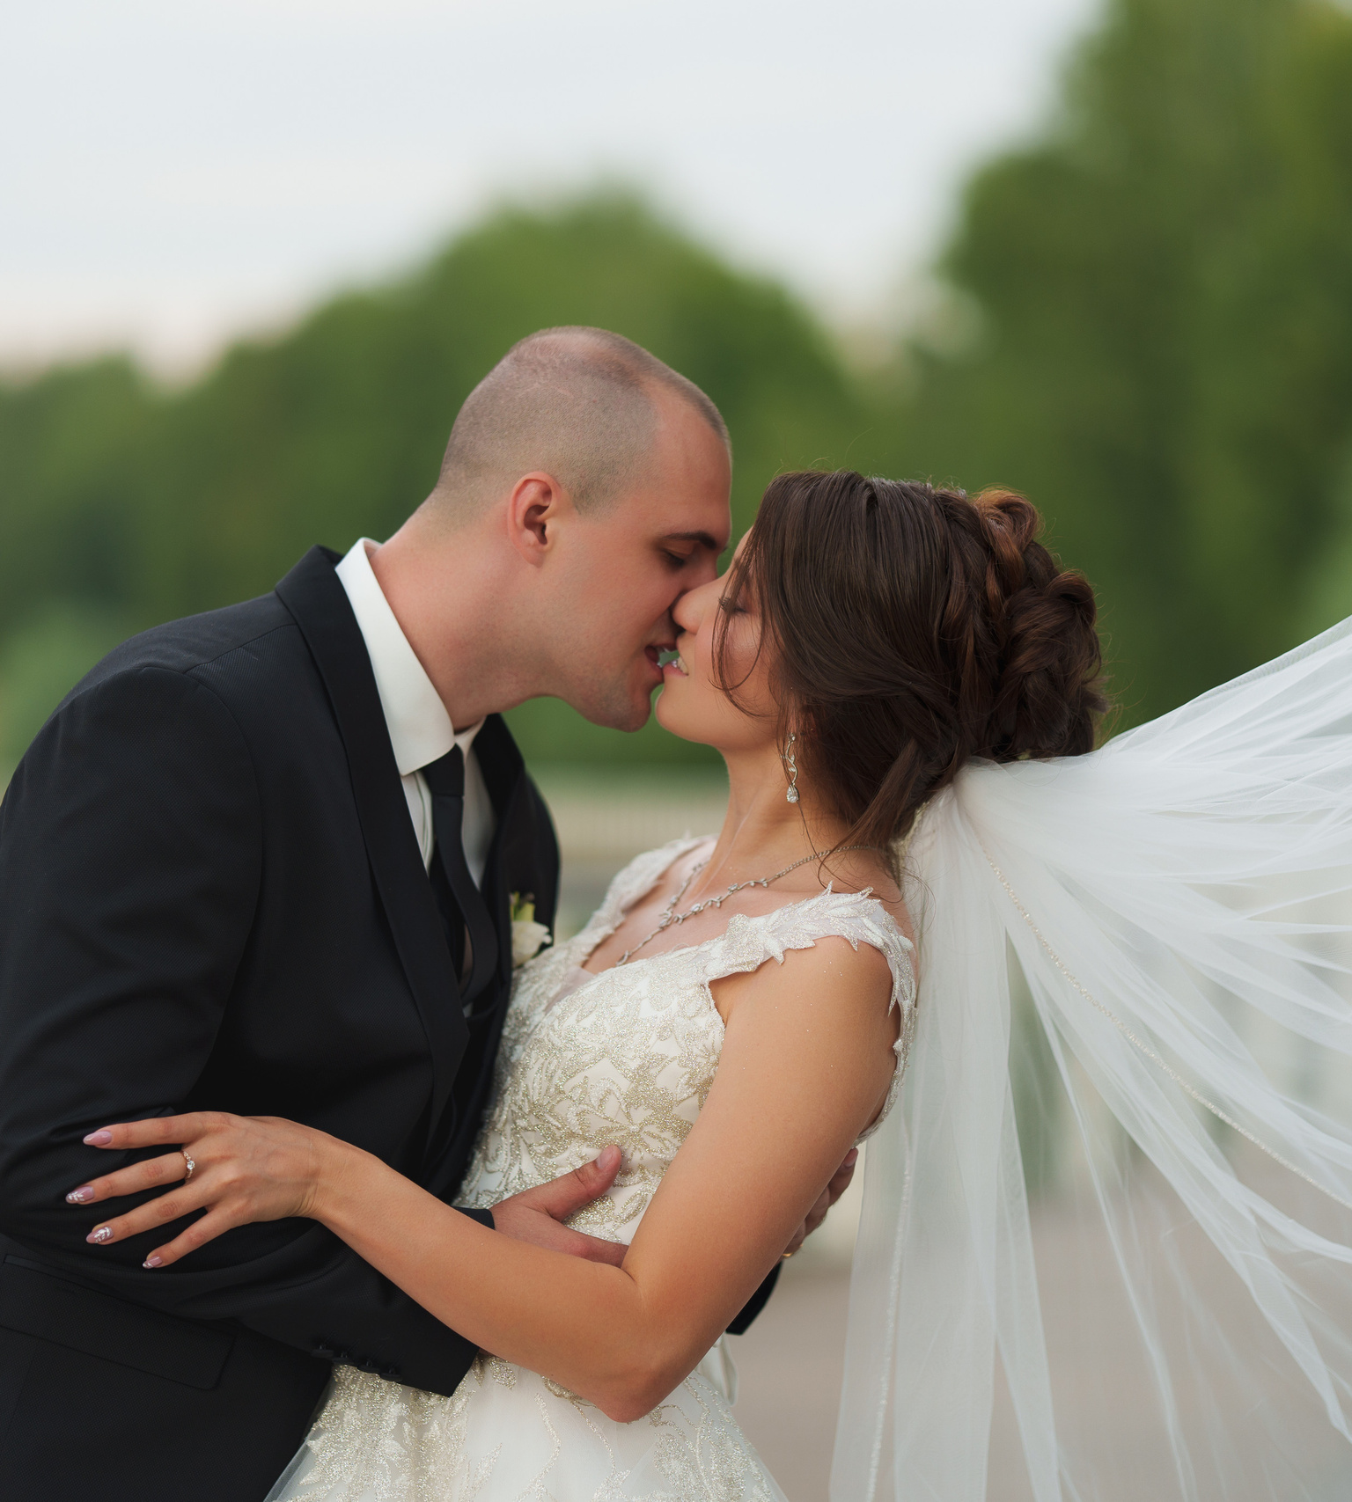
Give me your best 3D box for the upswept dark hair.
[{"bbox_3d":[0.152,-0.059,3.400,0.245,0.235,0.200,18,4,12],"label":"upswept dark hair"}]

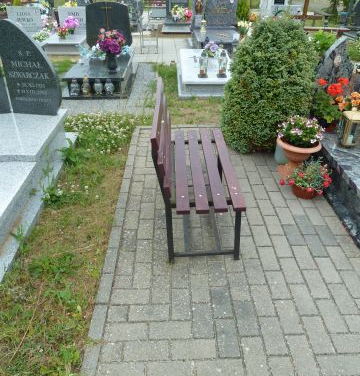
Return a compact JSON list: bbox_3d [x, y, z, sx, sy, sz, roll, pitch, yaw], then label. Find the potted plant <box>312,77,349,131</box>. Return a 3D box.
[{"bbox_3d":[1.190,-0.649,2.719,0.270,0.420,0.270,-1,32,-1],"label":"potted plant"}]

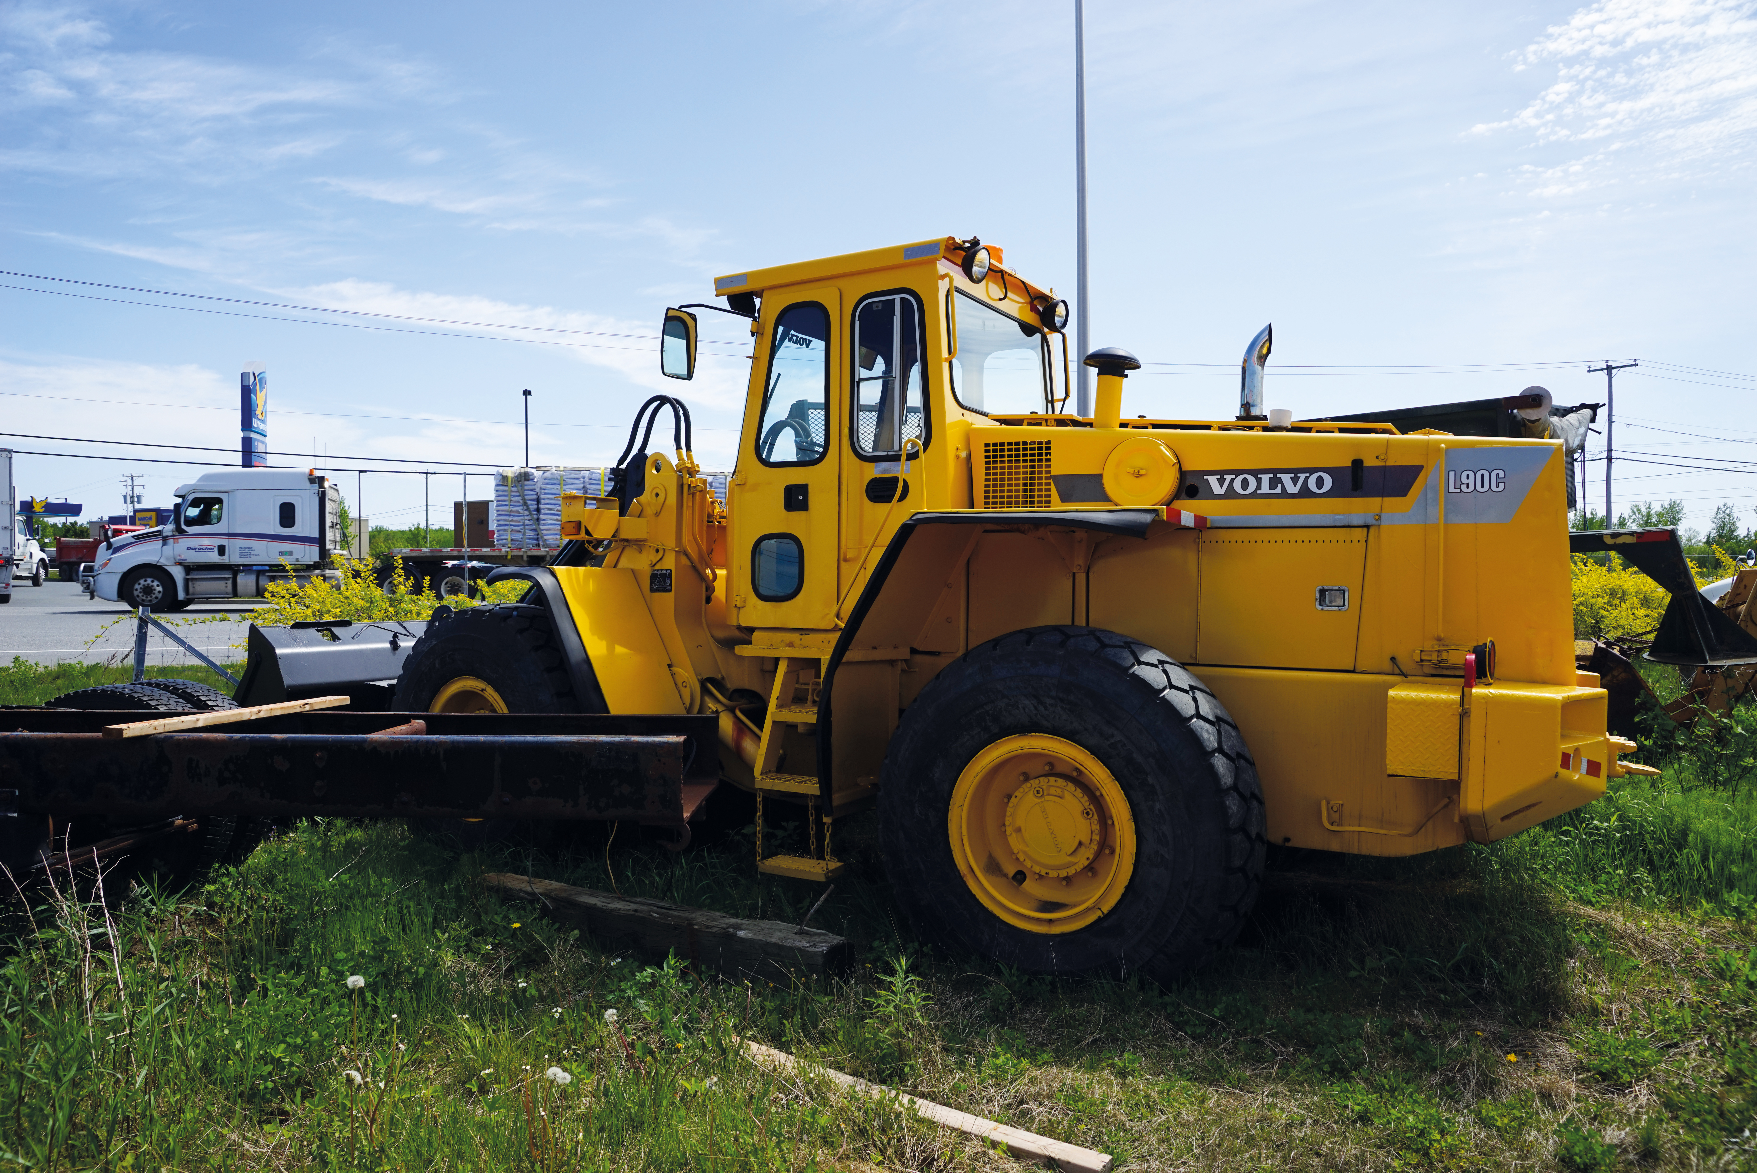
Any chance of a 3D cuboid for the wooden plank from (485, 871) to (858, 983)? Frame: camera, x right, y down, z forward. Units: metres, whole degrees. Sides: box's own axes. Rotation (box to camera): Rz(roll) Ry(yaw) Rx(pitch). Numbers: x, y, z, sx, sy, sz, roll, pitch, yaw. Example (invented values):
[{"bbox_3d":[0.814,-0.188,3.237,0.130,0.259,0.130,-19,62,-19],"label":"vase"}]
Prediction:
[{"bbox_3d":[-0.965,1.435,5.000,2.000,0.180,0.200,0,1,35],"label":"wooden plank"}]

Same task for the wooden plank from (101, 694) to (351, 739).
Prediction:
[{"bbox_3d":[-2.650,0.533,4.900,0.089,0.038,1.290,0,1,11],"label":"wooden plank"}]

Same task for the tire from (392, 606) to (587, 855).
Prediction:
[{"bbox_3d":[-1.920,0.810,6.050,1.480,1.460,0.530,0,1,36],"label":"tire"}]

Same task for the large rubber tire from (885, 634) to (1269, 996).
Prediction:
[{"bbox_3d":[0.700,0.885,4.460,1.480,1.460,0.530,0,1,30],"label":"large rubber tire"}]

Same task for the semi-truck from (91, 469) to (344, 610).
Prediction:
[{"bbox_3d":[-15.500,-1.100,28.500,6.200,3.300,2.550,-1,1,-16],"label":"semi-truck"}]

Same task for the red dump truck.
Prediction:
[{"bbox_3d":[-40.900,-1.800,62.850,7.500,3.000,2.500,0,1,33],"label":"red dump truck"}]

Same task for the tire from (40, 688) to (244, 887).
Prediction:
[{"bbox_3d":[-3.460,0.985,5.330,1.050,1.050,0.280,0,1,5],"label":"tire"}]

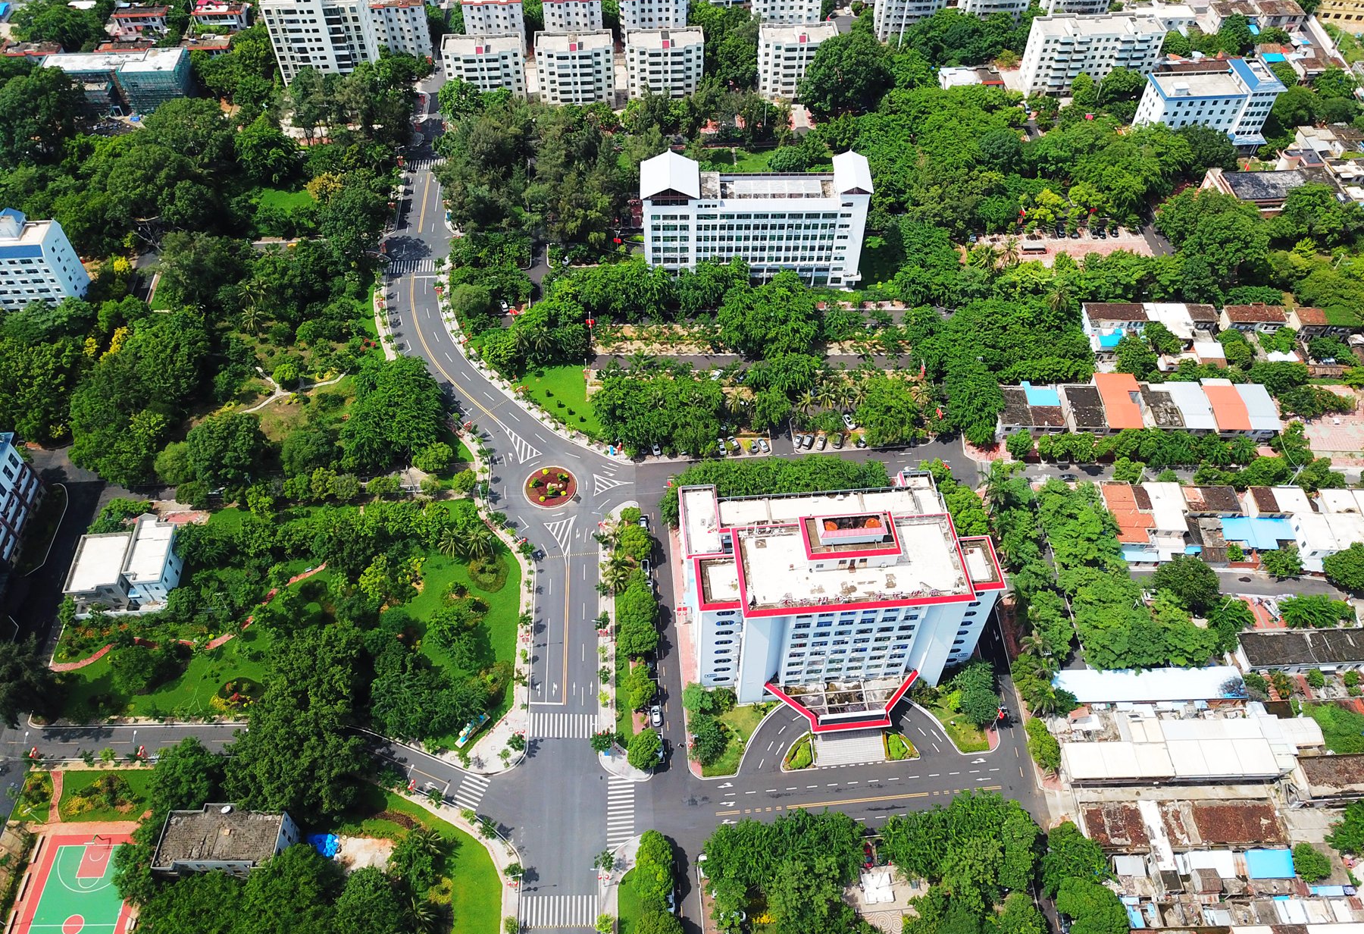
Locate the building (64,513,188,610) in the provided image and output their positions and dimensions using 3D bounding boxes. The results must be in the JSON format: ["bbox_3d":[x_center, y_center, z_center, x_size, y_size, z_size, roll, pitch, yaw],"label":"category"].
[{"bbox_3d":[-120.780,20.370,224.070,20.080,8.200,19.410,-4,51,-3],"label":"building"}]

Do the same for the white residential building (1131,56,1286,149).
[{"bbox_3d":[167.820,-115.310,329.440,37.500,20.500,19.300,-4,51,-3],"label":"white residential building"}]

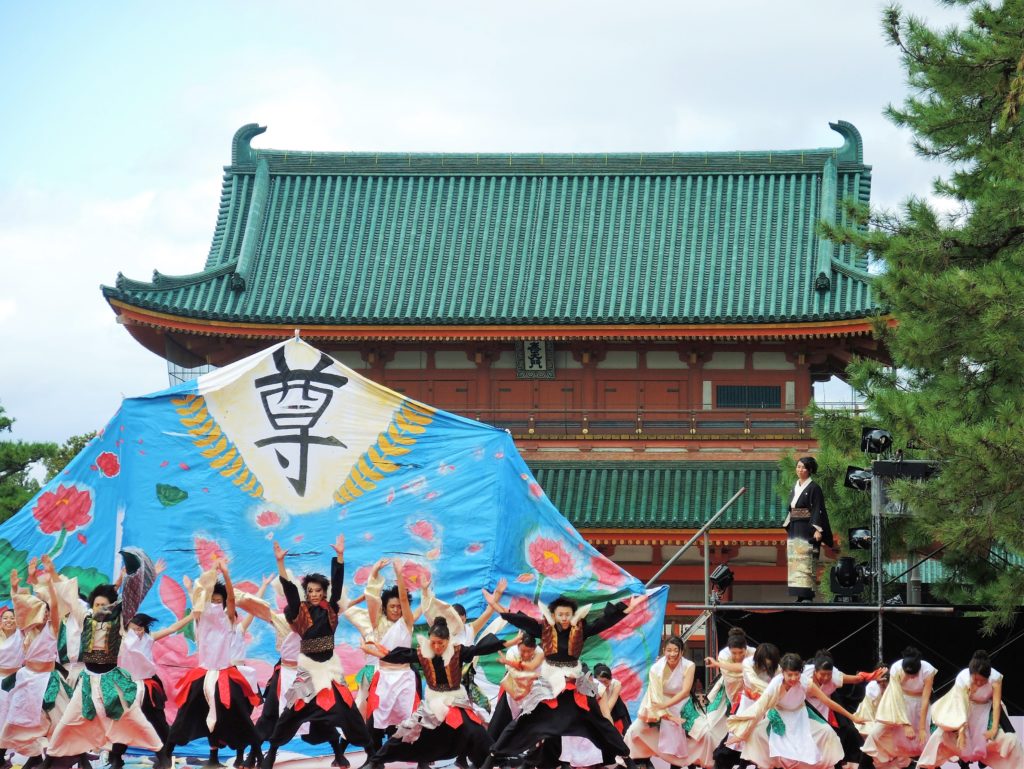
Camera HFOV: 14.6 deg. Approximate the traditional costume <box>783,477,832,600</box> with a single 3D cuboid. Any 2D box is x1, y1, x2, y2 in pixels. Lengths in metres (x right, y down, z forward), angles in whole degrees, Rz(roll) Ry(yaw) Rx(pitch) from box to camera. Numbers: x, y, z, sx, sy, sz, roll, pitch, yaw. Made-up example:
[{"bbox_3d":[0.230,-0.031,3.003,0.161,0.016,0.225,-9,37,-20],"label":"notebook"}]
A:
[{"bbox_3d":[3.230,1.675,43.600,0.550,1.340,0.370,-3,-5,37],"label":"traditional costume"}]

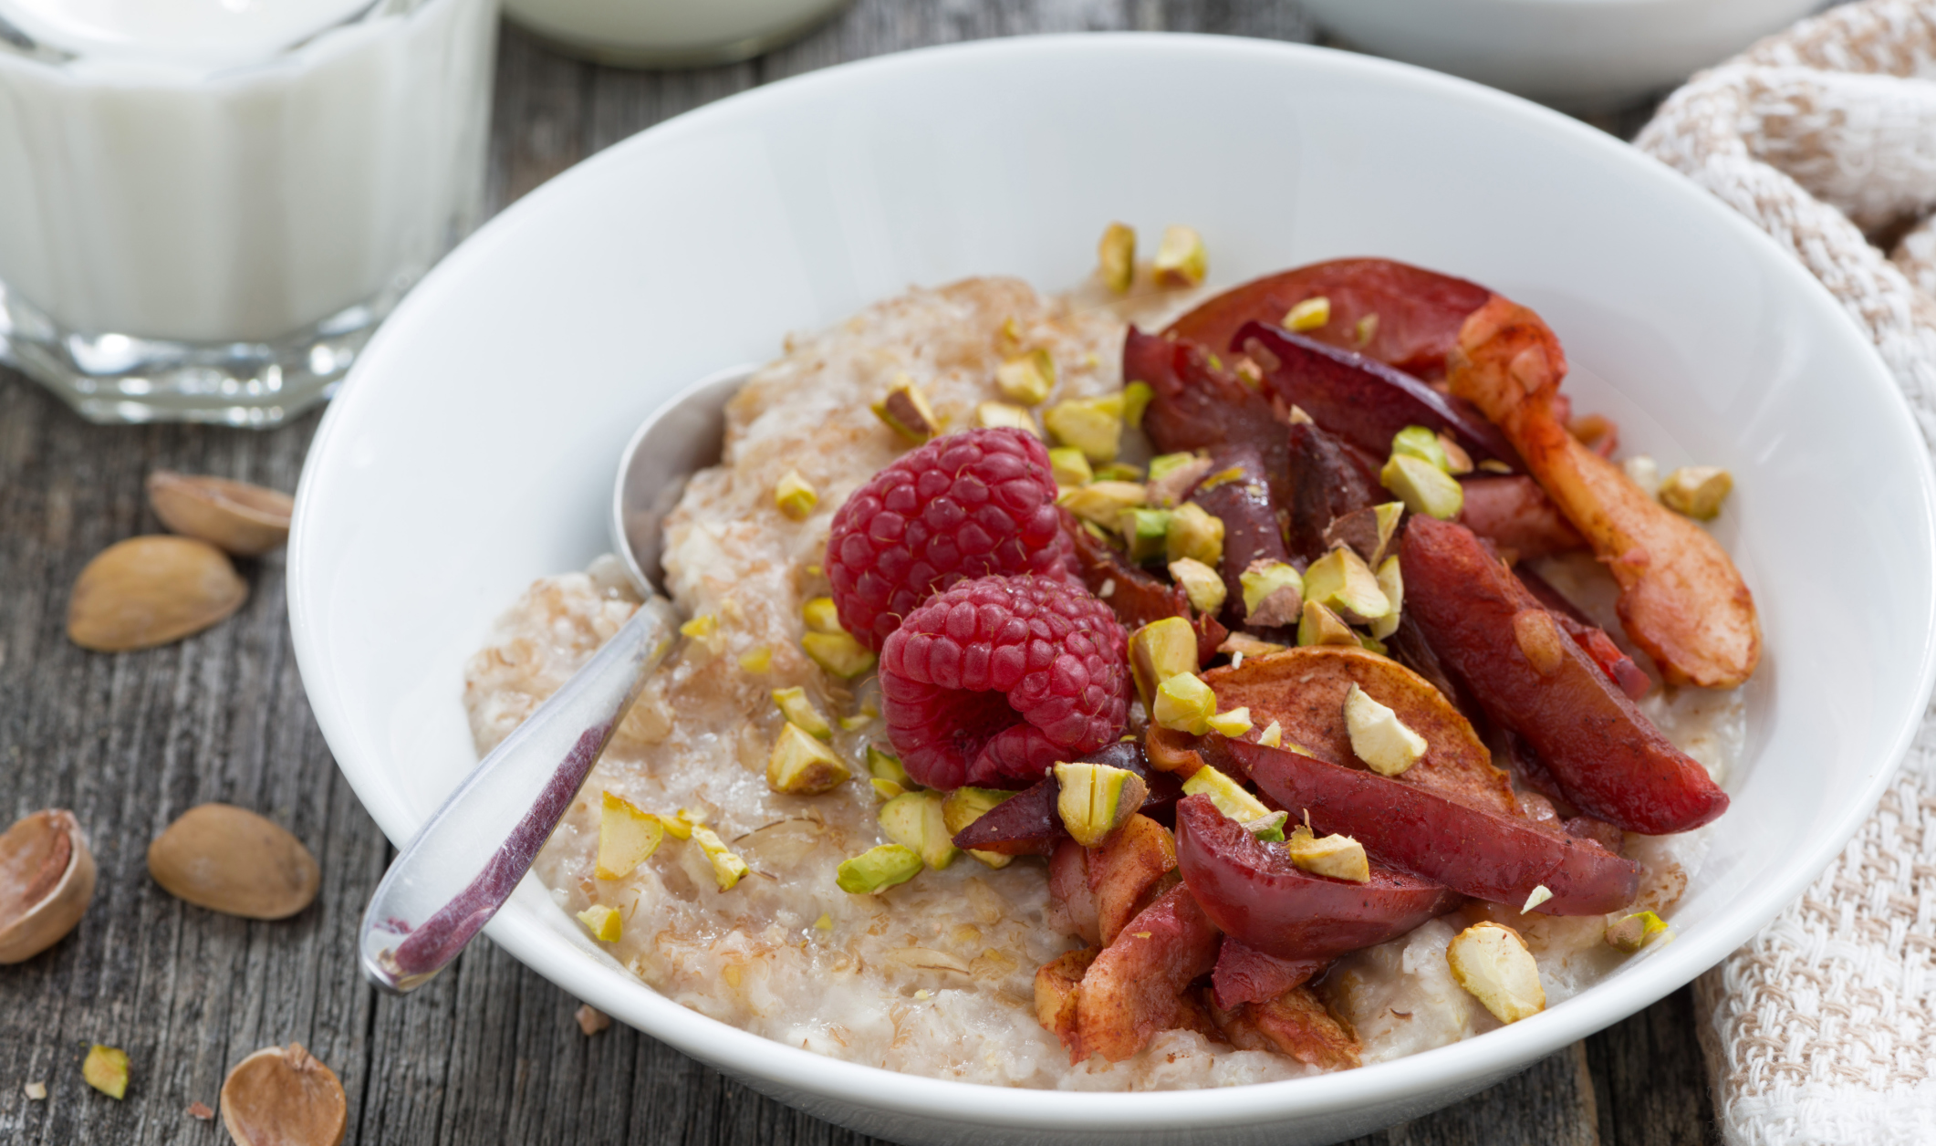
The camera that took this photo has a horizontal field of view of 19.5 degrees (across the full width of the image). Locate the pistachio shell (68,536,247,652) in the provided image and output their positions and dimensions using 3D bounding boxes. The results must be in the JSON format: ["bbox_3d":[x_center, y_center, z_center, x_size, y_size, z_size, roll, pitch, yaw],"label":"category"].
[{"bbox_3d":[-0.092,0.001,0.637,0.020,0.009,0.013,-14,43,-13],"label":"pistachio shell"}]

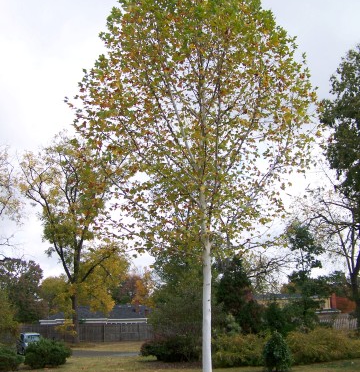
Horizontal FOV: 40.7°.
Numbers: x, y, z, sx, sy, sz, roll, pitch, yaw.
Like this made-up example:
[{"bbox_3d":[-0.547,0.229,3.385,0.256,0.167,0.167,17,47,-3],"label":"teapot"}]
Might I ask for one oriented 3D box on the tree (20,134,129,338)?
[{"bbox_3d":[-9.690,4.505,44.576,8.900,19.489,8.300,0,-17,0],"label":"tree"}]

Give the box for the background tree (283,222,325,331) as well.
[{"bbox_3d":[7.999,6.575,31.433,2.600,8.597,2.500,0,-17,0],"label":"background tree"}]

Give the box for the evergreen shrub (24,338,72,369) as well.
[{"bbox_3d":[-6.139,7.792,22.655,2.000,1.239,1.800,0,-17,0],"label":"evergreen shrub"}]

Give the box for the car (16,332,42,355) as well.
[{"bbox_3d":[-11.333,11.764,36.667,1.800,1.750,4.400,7,-18,-21],"label":"car"}]

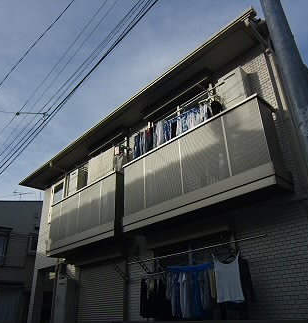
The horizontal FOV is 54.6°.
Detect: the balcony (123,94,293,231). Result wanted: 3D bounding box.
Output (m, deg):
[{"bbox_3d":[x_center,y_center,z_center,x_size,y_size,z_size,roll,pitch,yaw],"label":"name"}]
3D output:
[{"bbox_3d":[0.642,0.270,5.184,0.532,1.400,3.150,21,-34,-38],"label":"balcony"}]

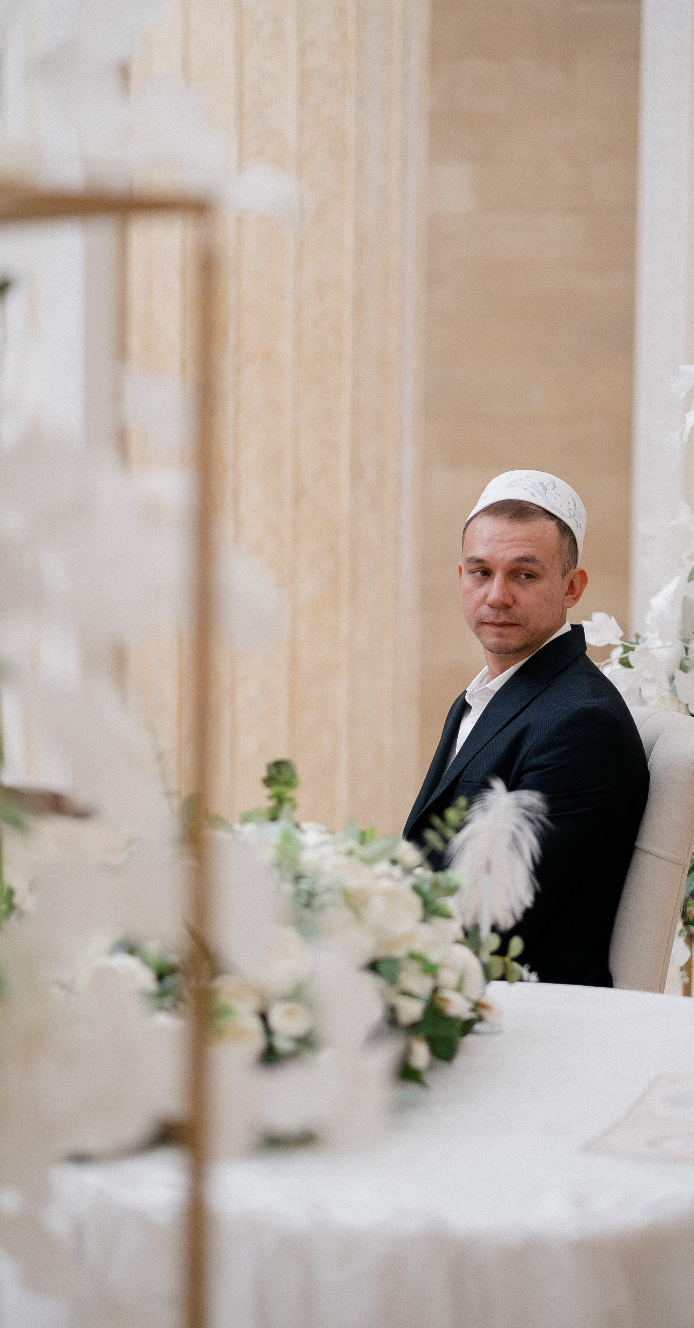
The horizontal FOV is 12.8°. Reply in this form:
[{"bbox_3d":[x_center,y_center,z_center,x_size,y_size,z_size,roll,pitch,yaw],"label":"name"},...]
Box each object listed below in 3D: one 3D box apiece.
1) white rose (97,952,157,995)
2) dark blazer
[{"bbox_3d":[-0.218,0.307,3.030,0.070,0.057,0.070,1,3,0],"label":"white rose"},{"bbox_3d":[0.224,0.256,4.230,0.380,0.630,0.480,-1,4,-29],"label":"dark blazer"}]

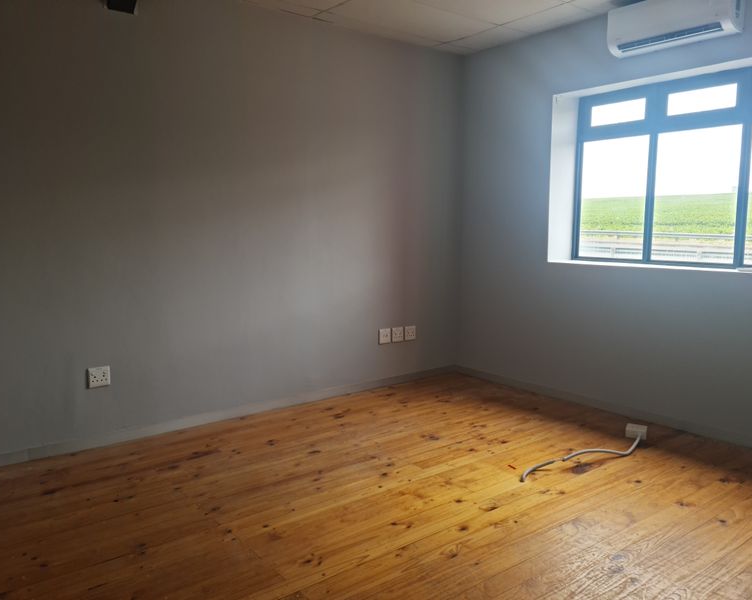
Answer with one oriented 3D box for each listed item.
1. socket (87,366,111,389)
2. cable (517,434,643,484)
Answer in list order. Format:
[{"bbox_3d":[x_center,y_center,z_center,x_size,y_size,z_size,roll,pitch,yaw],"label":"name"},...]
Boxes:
[{"bbox_3d":[-1.681,0.471,3.795,0.120,0.120,0.020,-5,9,-38],"label":"socket"},{"bbox_3d":[1.226,0.898,3.589,1.011,0.090,0.120,-4,8,-31],"label":"cable"}]

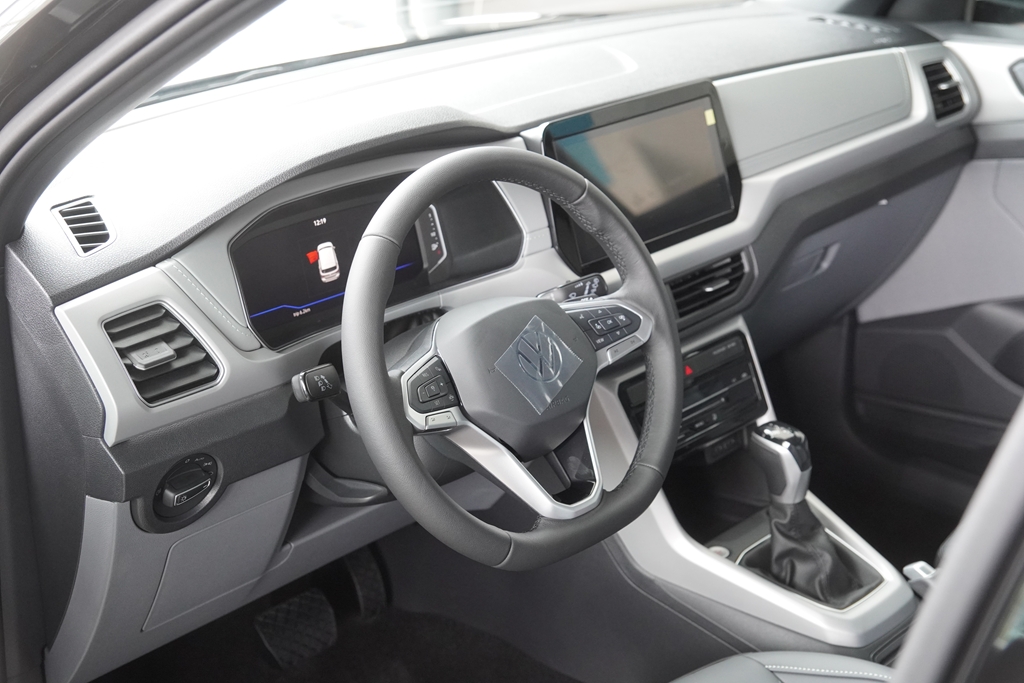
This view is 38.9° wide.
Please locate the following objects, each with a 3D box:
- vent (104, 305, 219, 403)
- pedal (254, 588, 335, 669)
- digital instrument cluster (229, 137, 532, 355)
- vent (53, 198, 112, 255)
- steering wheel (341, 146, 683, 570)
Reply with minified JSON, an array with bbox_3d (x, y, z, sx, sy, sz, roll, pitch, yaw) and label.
[{"bbox_3d":[-0.287,0.007,1.174,0.095,0.082,0.035,-22,9,-41],"label":"vent"},{"bbox_3d":[-0.245,0.325,1.636,0.090,0.070,0.030,-22,-11,-41],"label":"pedal"},{"bbox_3d":[-0.122,-0.095,1.352,0.355,0.140,0.050,-22,13,-41],"label":"digital instrument cluster"},{"bbox_3d":[-0.344,-0.092,1.168,0.040,0.020,0.100,-7,33,-25],"label":"vent"},{"bbox_3d":[-0.002,0.011,1.275,0.370,0.362,0.100,-22,4,-41],"label":"steering wheel"}]

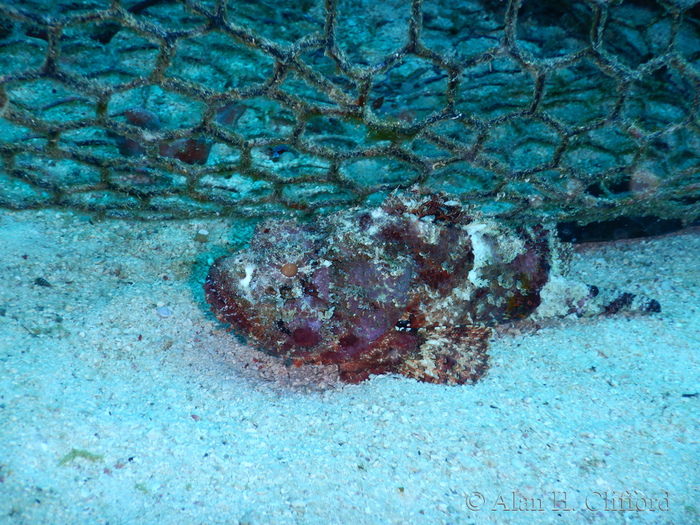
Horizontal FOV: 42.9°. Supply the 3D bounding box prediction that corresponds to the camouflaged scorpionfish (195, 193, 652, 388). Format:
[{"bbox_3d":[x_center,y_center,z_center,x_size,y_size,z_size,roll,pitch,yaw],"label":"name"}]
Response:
[{"bbox_3d":[0.047,-0.002,0.474,0.250,0.082,0.107,-2,35,-3],"label":"camouflaged scorpionfish"}]

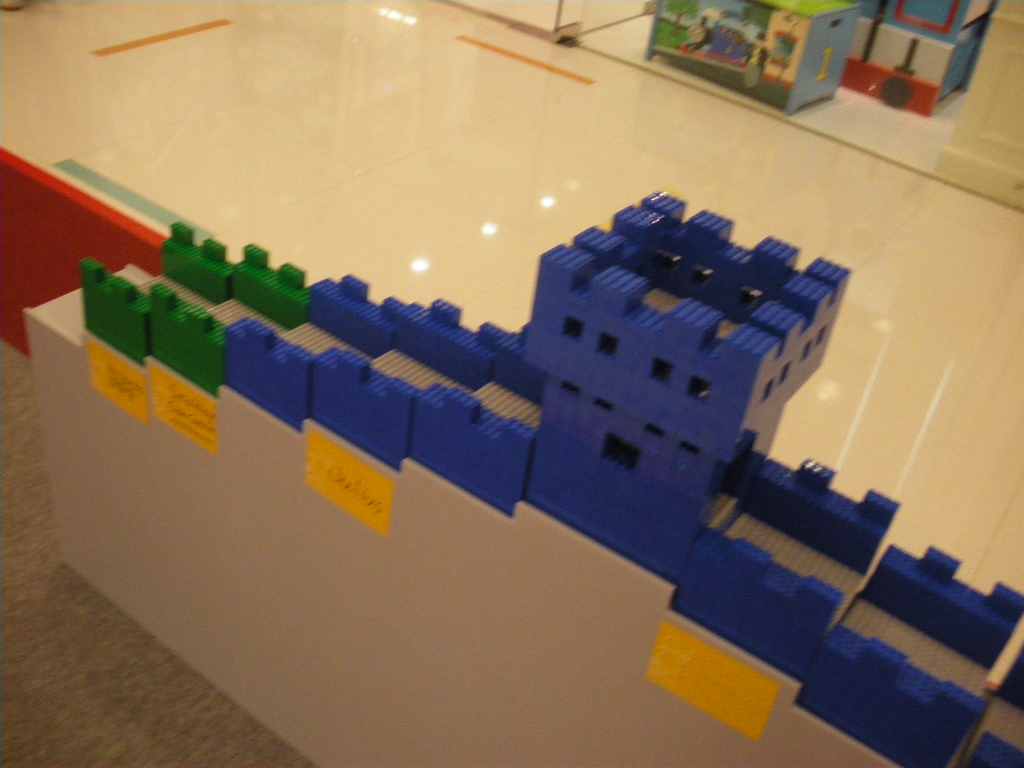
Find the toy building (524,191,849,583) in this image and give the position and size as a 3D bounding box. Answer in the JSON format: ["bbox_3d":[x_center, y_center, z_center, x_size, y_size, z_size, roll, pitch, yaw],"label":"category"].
[{"bbox_3d":[0.139,0.005,0.929,0.192,0.252,0.192,27,38,25],"label":"toy building"}]

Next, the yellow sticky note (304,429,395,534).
[{"bbox_3d":[-0.169,0.104,1.110,0.118,0.076,0.002,27,38,25],"label":"yellow sticky note"}]

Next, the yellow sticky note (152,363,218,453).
[{"bbox_3d":[-0.381,0.030,1.245,0.118,0.076,0.002,27,38,25],"label":"yellow sticky note"}]

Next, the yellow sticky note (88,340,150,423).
[{"bbox_3d":[-0.483,-0.002,1.313,0.118,0.076,0.002,27,38,25],"label":"yellow sticky note"}]

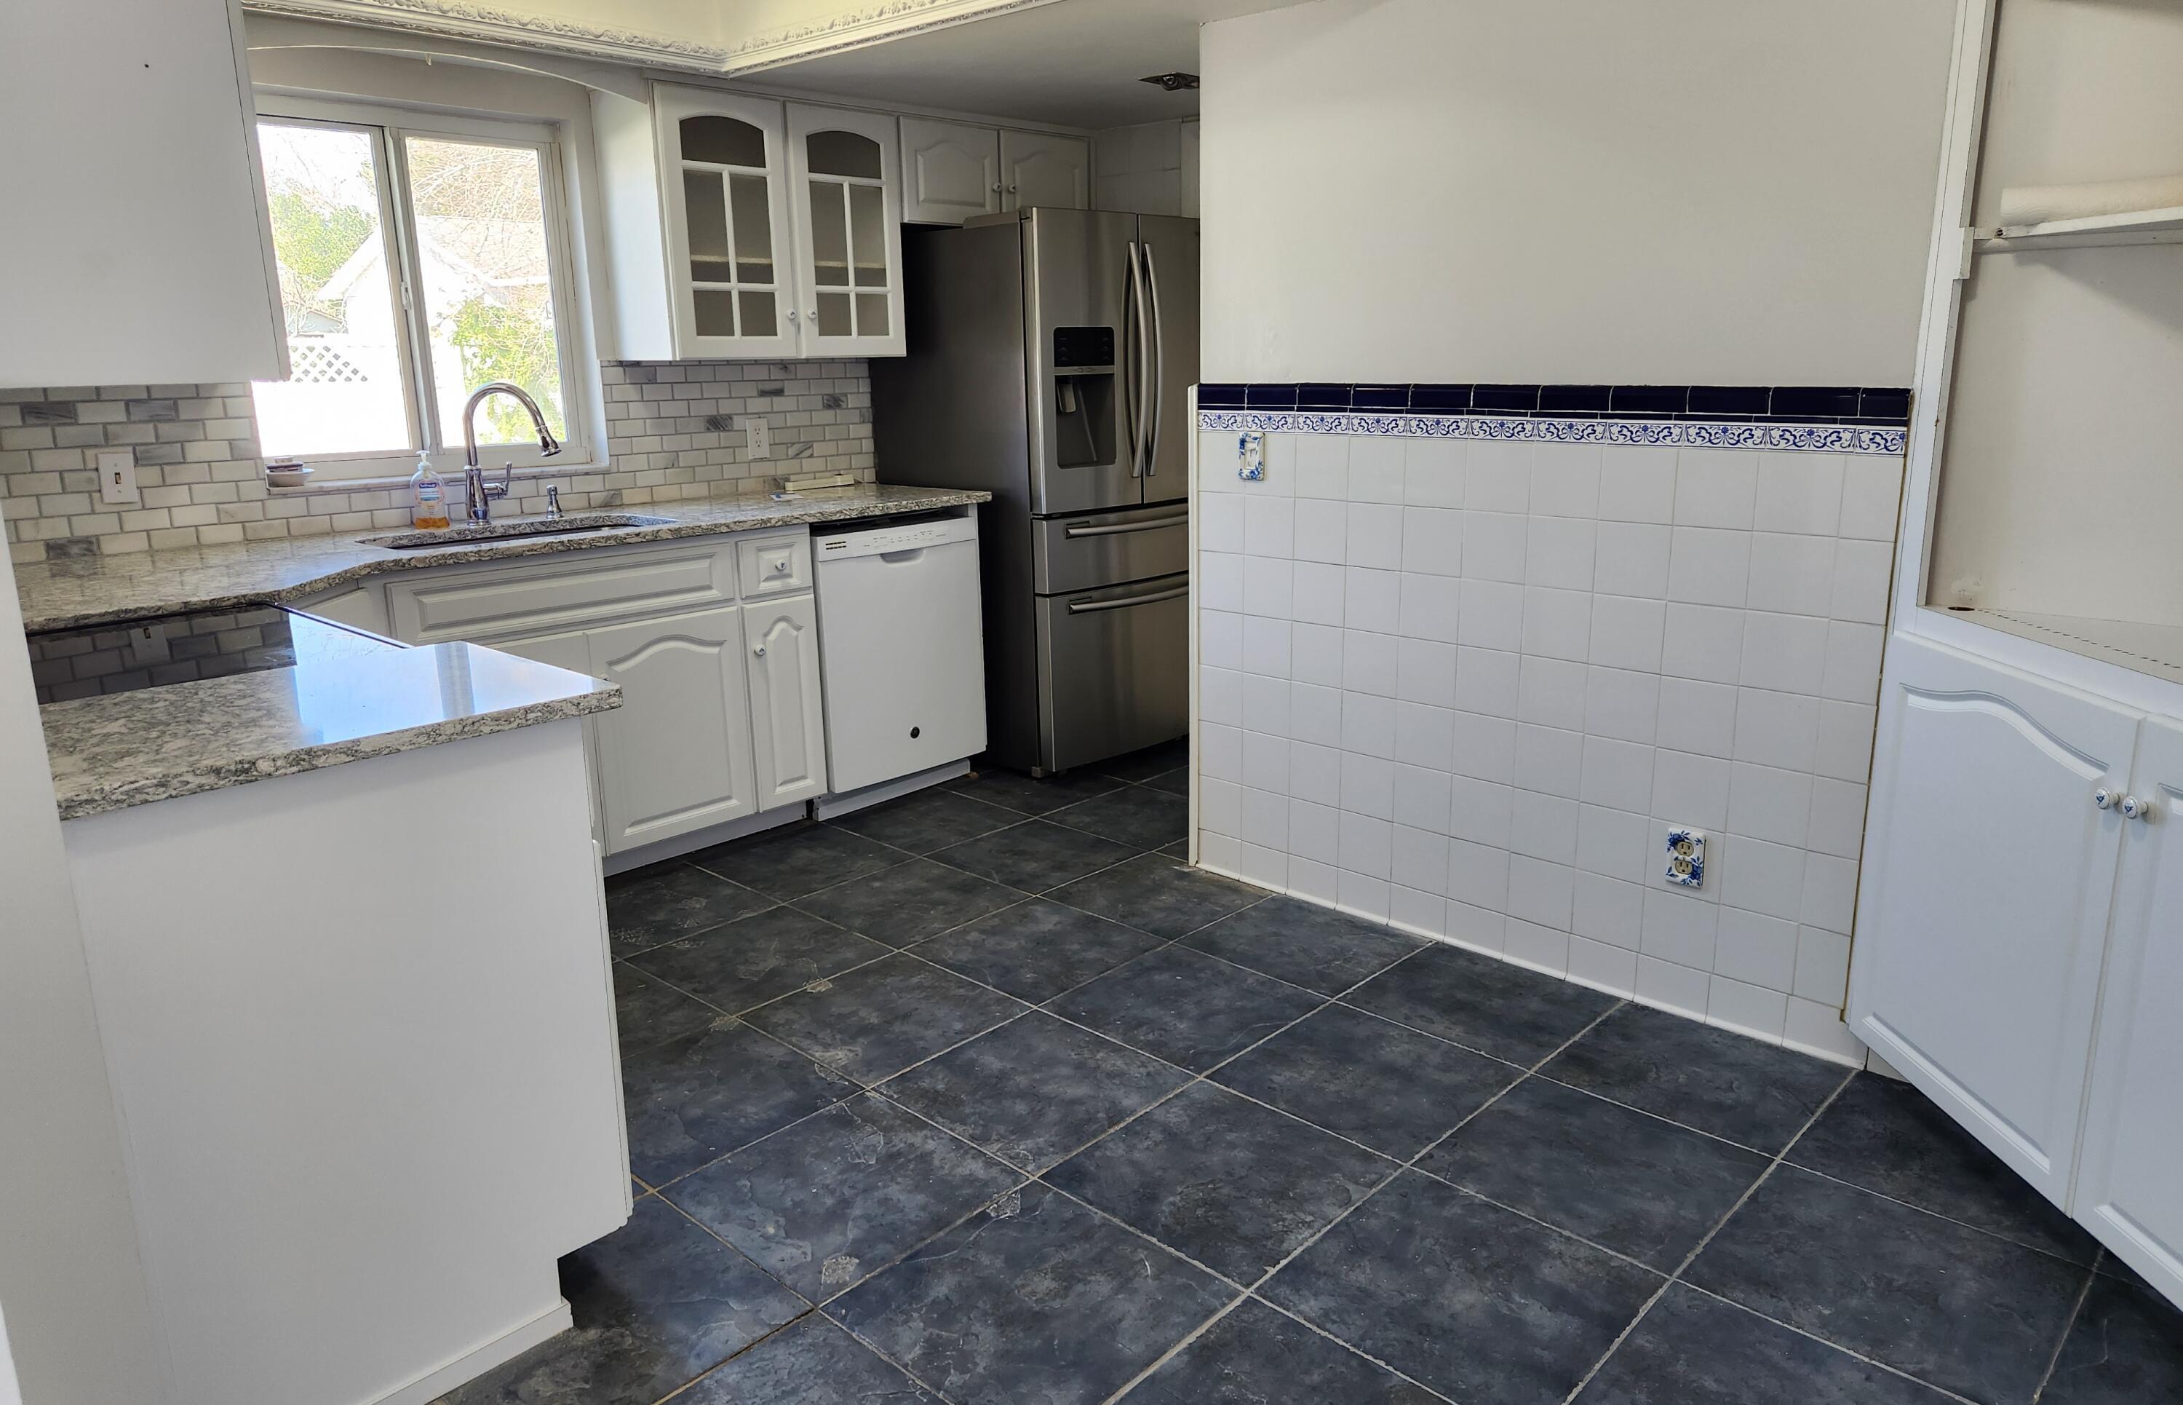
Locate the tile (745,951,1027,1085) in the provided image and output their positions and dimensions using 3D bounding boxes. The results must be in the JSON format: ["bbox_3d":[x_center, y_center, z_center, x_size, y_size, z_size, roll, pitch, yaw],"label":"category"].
[{"bbox_3d":[-0.440,0.669,3.085,0.450,0.013,0.450,12,19,42],"label":"tile"}]

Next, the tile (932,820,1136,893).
[{"bbox_3d":[-0.151,0.431,4.045,0.452,0.015,0.452,12,19,42],"label":"tile"}]

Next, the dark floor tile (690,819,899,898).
[{"bbox_3d":[-0.795,0.444,4.026,0.452,0.015,0.452,12,19,42],"label":"dark floor tile"}]

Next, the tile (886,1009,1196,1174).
[{"bbox_3d":[-0.108,0.744,2.794,0.452,0.015,0.452,12,19,42],"label":"tile"}]

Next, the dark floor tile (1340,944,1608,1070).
[{"bbox_3d":[0.842,0.648,3.131,0.452,0.010,0.429,12,19,42],"label":"dark floor tile"}]

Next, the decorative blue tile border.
[{"bbox_3d":[0.851,-0.580,3.088,1.608,0.050,0.012,12,19,42],"label":"decorative blue tile border"}]

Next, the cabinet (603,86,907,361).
[{"bbox_3d":[-0.987,-1.397,4.323,0.325,0.724,0.823,12,19,42],"label":"cabinet"}]

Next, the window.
[{"bbox_3d":[-1.812,-1.083,3.879,0.080,0.925,0.920,12,19,42],"label":"window"}]

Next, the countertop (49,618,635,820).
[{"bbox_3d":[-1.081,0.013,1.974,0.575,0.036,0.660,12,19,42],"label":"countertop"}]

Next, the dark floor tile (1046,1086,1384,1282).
[{"bbox_3d":[0.226,0.814,2.492,0.452,0.010,0.452,12,19,42],"label":"dark floor tile"}]

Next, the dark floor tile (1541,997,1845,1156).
[{"bbox_3d":[1.176,0.720,2.827,0.452,0.010,0.429,12,19,42],"label":"dark floor tile"}]

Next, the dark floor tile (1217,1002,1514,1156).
[{"bbox_3d":[0.536,0.726,2.801,0.450,0.013,0.450,12,19,42],"label":"dark floor tile"}]

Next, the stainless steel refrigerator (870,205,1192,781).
[{"bbox_3d":[-0.097,-0.734,5.003,0.860,1.763,0.910,12,19,42],"label":"stainless steel refrigerator"}]

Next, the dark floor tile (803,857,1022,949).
[{"bbox_3d":[-0.464,0.514,3.726,0.452,0.010,0.452,12,19,42],"label":"dark floor tile"}]

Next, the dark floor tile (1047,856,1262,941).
[{"bbox_3d":[0.179,0.502,3.743,0.452,0.010,0.443,12,19,42],"label":"dark floor tile"}]

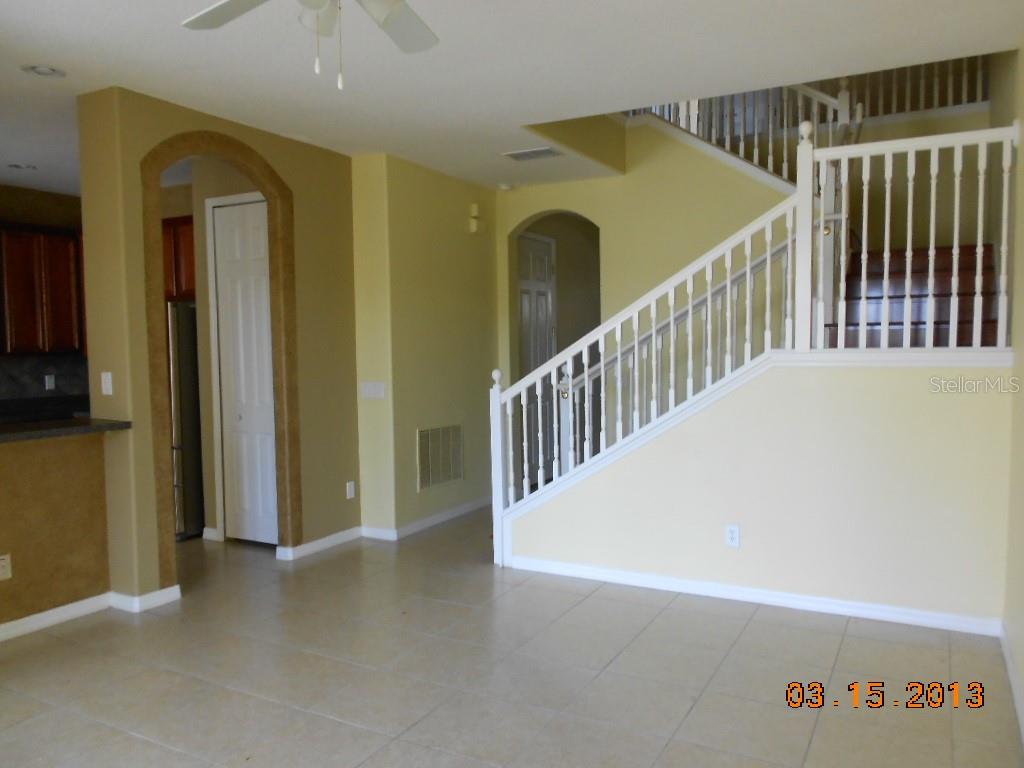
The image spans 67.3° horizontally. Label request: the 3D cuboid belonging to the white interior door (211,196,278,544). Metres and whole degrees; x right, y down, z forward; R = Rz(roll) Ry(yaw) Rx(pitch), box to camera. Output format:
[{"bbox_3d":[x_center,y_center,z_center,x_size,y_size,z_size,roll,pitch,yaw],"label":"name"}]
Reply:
[{"bbox_3d":[-1.880,-0.061,5.529,0.620,2.450,0.050,1,4,29],"label":"white interior door"}]

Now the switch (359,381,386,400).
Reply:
[{"bbox_3d":[-1.033,0.049,5.687,0.210,0.118,0.012,1,4,29],"label":"switch"}]

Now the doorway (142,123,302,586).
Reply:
[{"bbox_3d":[-1.771,-0.139,4.750,0.130,2.704,1.119,1,4,29],"label":"doorway"}]

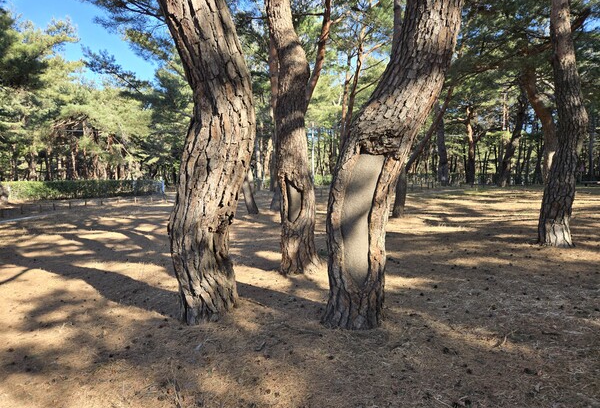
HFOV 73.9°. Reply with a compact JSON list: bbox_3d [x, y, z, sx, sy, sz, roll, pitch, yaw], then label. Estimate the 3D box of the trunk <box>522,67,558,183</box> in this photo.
[{"bbox_3d":[11.509,-3.383,19.000,1.550,6.240,1.000,3,6,31],"label":"trunk"}]

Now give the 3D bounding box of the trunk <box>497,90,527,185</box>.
[{"bbox_3d":[15.914,-4.929,30.000,1.990,7.370,1.200,3,6,28],"label":"trunk"}]

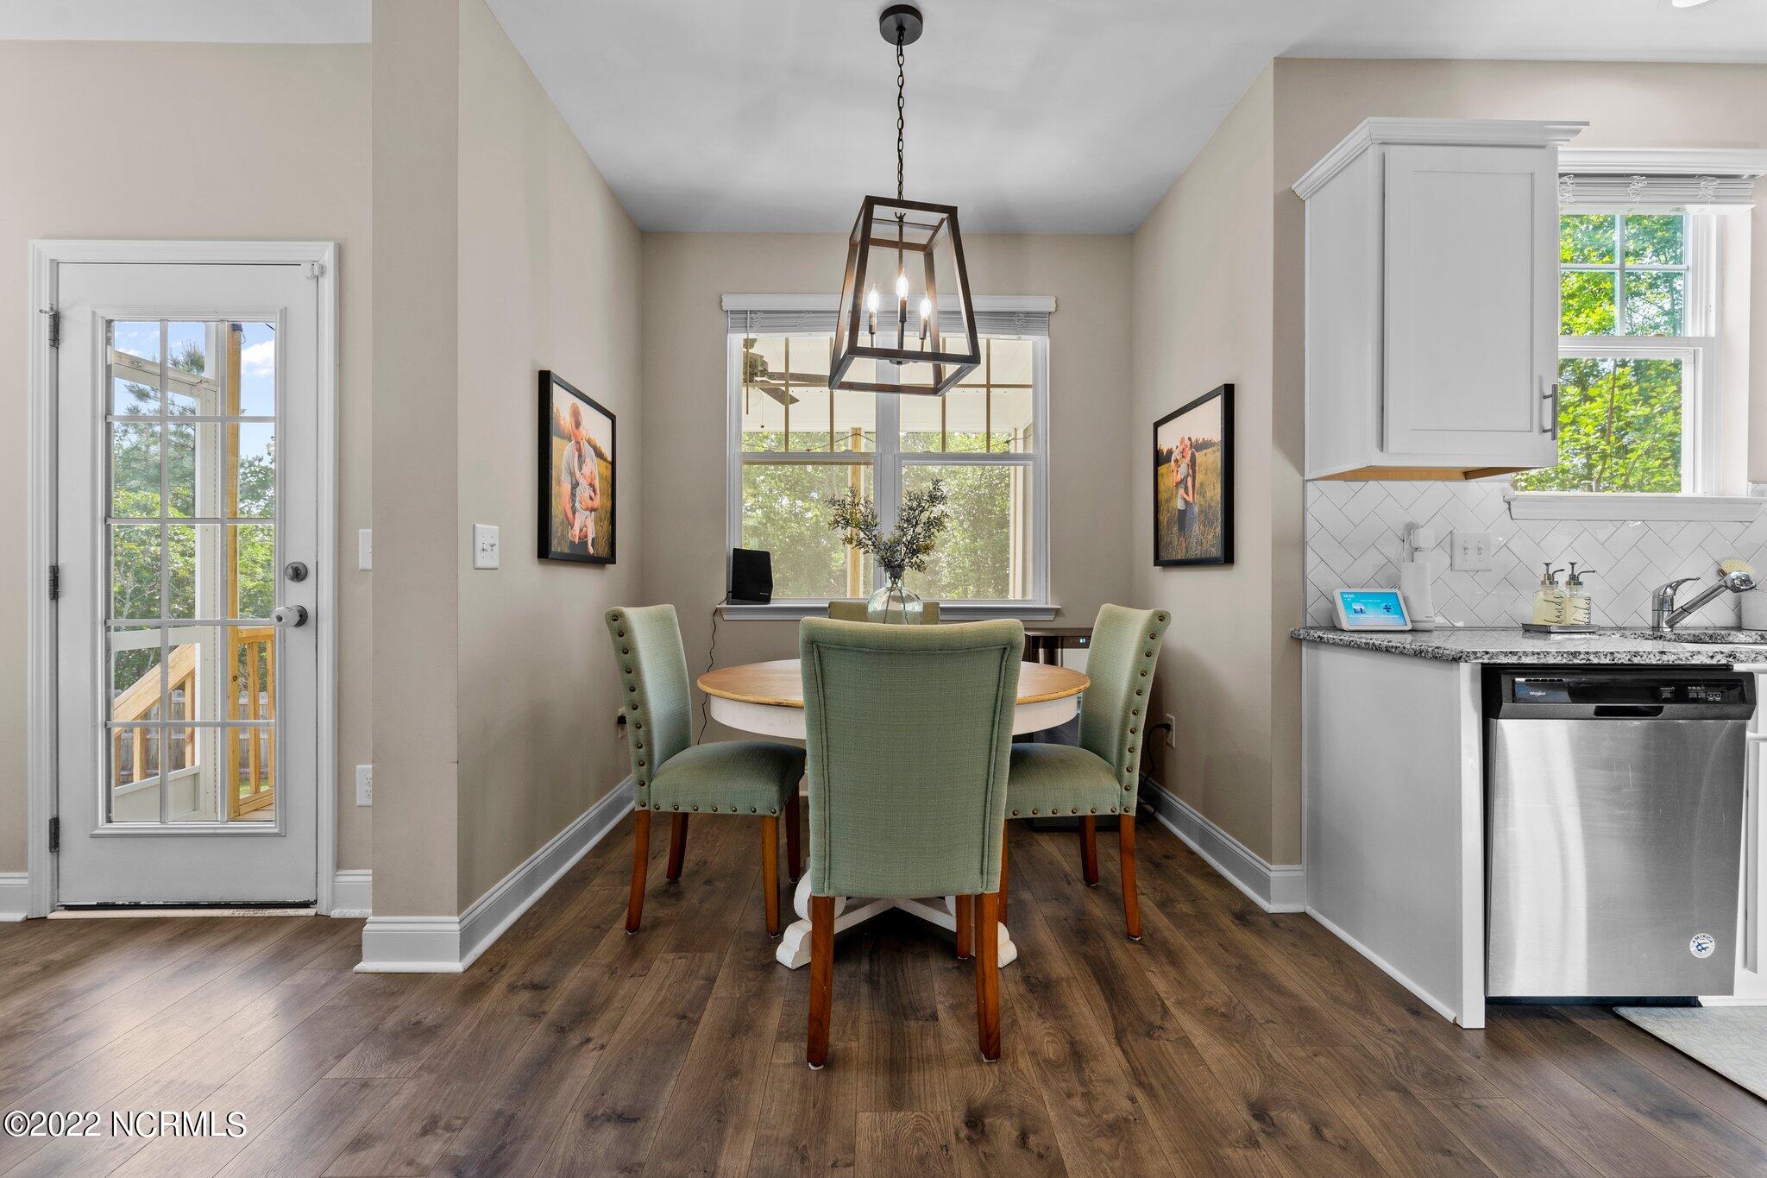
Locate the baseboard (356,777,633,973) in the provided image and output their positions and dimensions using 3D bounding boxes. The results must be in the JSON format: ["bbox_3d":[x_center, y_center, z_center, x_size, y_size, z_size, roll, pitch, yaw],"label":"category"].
[{"bbox_3d":[-1.286,0.954,2.594,0.310,0.146,1.510,0,1,-1],"label":"baseboard"}]

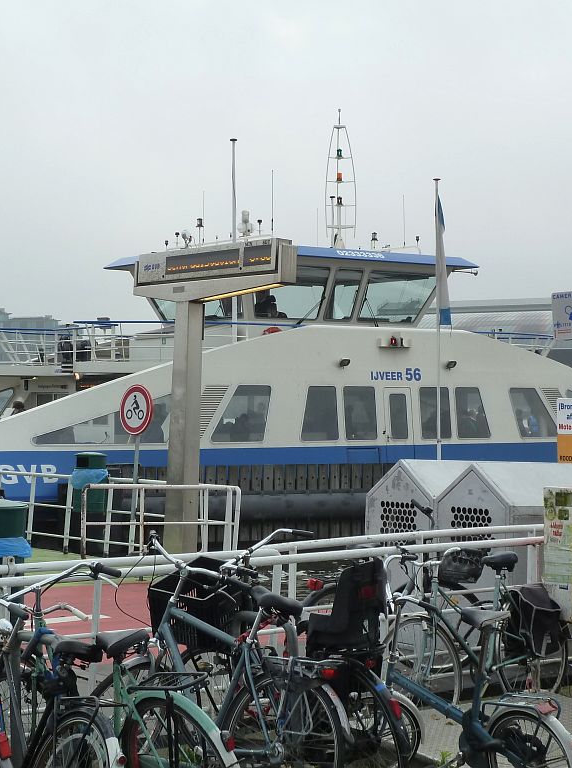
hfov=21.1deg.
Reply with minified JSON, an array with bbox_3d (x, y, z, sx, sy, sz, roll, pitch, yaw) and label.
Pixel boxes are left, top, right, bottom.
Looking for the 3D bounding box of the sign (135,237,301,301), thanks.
[{"bbox_3d":[-0.953,-1.407,19.894,0.320,0.700,3.030,3,-2,-40],"label":"sign"}]

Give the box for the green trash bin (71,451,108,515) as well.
[{"bbox_3d":[-3.541,1.802,28.000,0.570,1.070,0.570,1,-1,0],"label":"green trash bin"}]

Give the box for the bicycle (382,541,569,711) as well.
[{"bbox_3d":[1.204,1.551,9.500,1.770,1.110,0.600,1,-1,-43],"label":"bicycle"}]

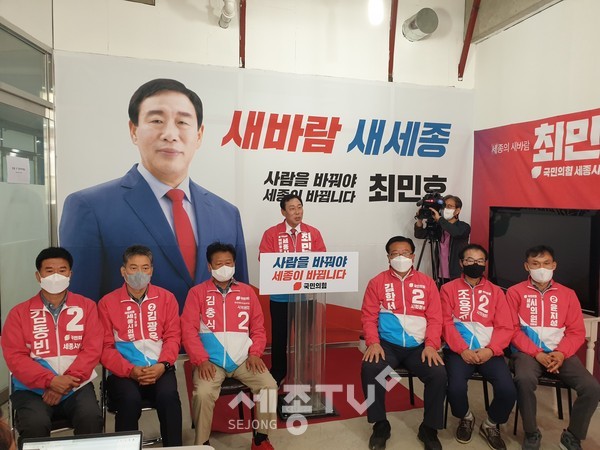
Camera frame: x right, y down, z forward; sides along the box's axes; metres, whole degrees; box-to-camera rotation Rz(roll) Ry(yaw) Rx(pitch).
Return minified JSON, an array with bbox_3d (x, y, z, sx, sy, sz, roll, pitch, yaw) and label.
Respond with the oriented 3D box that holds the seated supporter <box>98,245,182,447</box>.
[{"bbox_3d":[-0.979,0.800,2.800,0.540,1.330,0.800,-1,4,-21],"label":"seated supporter"}]

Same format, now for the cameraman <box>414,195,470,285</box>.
[{"bbox_3d":[1.433,0.546,4.500,0.500,1.690,0.510,-1,4,-30],"label":"cameraman"}]

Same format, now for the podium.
[{"bbox_3d":[0.023,0.806,3.517,0.700,1.220,0.450,0,3,-12],"label":"podium"}]

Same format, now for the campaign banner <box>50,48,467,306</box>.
[{"bbox_3d":[-0.099,-0.125,4.682,4.340,2.800,0.050,0,4,-16],"label":"campaign banner"}]

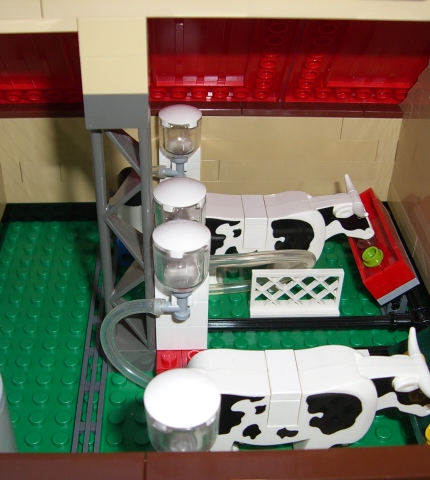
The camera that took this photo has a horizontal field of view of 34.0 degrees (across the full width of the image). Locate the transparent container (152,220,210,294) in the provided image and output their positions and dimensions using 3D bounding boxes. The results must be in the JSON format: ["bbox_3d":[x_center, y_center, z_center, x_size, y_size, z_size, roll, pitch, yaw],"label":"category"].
[{"bbox_3d":[-0.009,0.004,0.196,0.016,0.020,0.016,0,35,-3],"label":"transparent container"}]

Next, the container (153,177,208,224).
[{"bbox_3d":[-0.011,-0.009,0.215,0.016,0.020,0.016,0,35,-3],"label":"container"}]

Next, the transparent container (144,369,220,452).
[{"bbox_3d":[-0.007,0.037,0.149,0.016,0.020,0.016,0,35,-3],"label":"transparent container"}]

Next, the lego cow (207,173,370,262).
[{"bbox_3d":[0.023,-0.003,0.261,0.070,0.037,0.027,0,35,-3],"label":"lego cow"}]

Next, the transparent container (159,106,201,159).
[{"bbox_3d":[-0.013,-0.041,0.260,0.016,0.020,0.016,0,35,-3],"label":"transparent container"}]

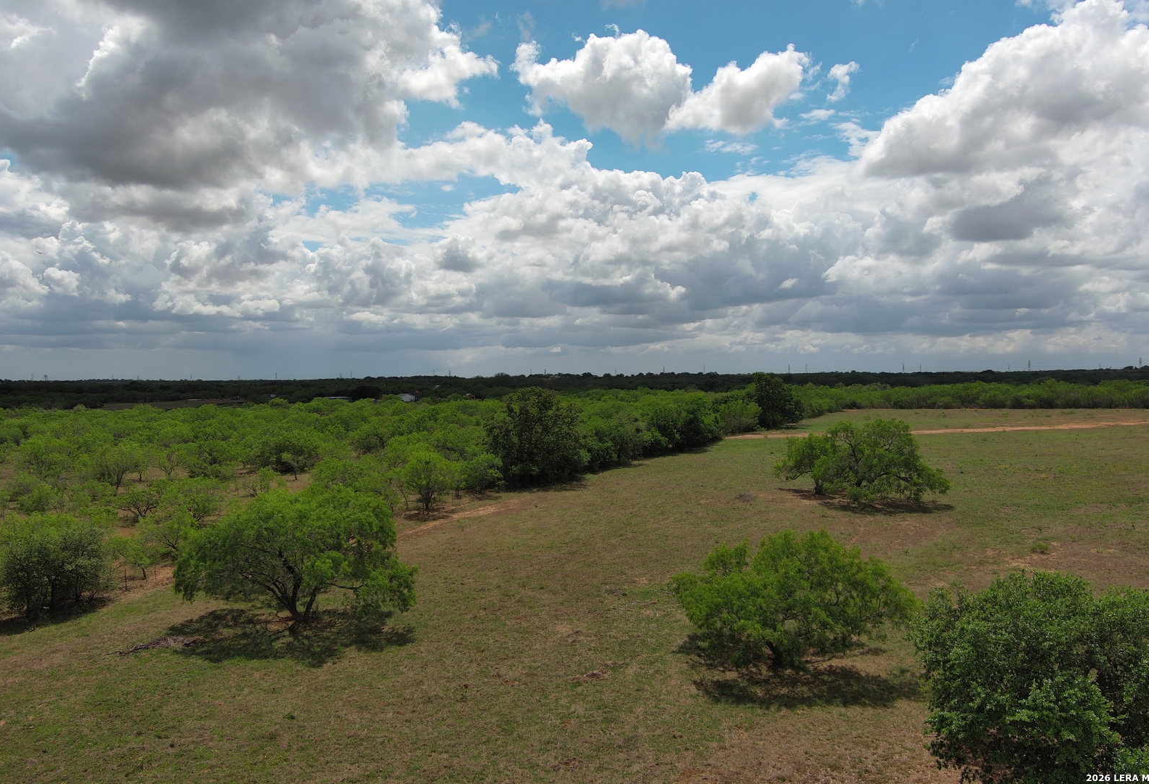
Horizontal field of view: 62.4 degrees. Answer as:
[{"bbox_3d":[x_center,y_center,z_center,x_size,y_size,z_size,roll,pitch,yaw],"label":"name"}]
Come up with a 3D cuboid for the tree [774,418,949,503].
[{"bbox_3d":[23.929,5.516,78.949,14.400,6.600,11.500,0,1,0],"label":"tree"}]

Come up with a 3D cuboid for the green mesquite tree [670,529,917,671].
[{"bbox_3d":[7.761,7.348,33.563,8.600,4.800,8.000,0,1,0],"label":"green mesquite tree"}]

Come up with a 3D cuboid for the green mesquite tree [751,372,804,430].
[{"bbox_3d":[39.289,1.626,182.918,10.200,10.600,9.500,0,1,0],"label":"green mesquite tree"}]

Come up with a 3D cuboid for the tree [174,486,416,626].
[{"bbox_3d":[-11.789,6.853,39.956,10.100,5.700,8.800,0,1,0],"label":"tree"}]

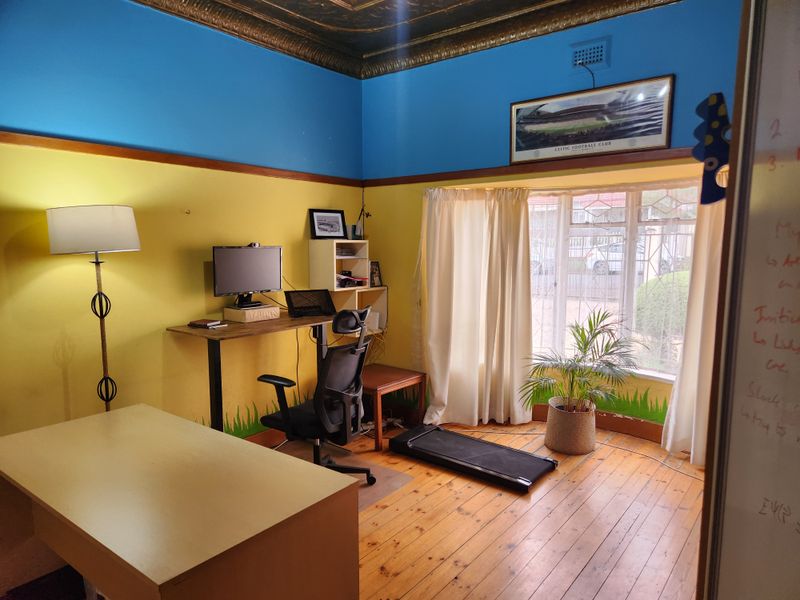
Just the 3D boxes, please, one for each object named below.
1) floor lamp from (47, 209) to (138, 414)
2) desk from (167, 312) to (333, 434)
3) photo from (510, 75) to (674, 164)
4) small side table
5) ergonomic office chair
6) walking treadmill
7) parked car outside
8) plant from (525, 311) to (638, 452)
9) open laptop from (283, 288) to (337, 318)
[{"bbox_3d":[-1.550,0.397,2.811,0.430,1.760,0.430,5,8,38],"label":"floor lamp"},{"bbox_3d":[-0.890,0.667,3.729,0.580,1.040,1.220,5,8,38],"label":"desk"},{"bbox_3d":[1.191,-1.138,3.460,1.050,0.415,0.030,5,15,38],"label":"photo"},{"bbox_3d":[-0.209,0.871,4.475,0.595,0.475,0.610,5,8,38],"label":"small side table"},{"bbox_3d":[-0.544,0.622,3.459,0.680,1.185,0.660,4,8,36],"label":"ergonomic office chair"},{"bbox_3d":[0.517,1.119,3.913,1.150,0.100,0.500,5,8,38],"label":"walking treadmill"},{"bbox_3d":[10.621,-1.823,23.632,4.100,1.460,1.740,5,8,38],"label":"parked car outside"},{"bbox_3d":[1.359,0.600,4.018,0.860,1.110,0.840,5,8,38],"label":"plant"},{"bbox_3d":[-0.697,0.010,4.095,0.355,0.190,0.290,-3,7,-25],"label":"open laptop"}]

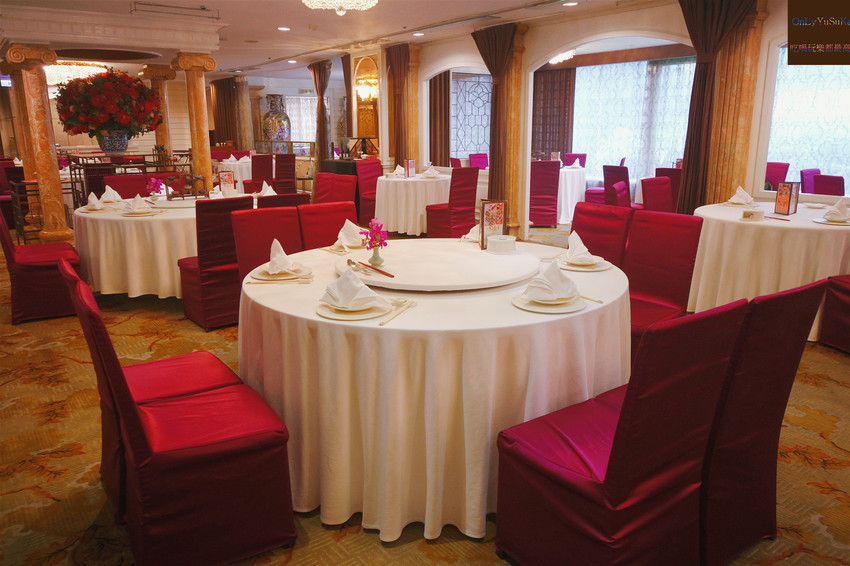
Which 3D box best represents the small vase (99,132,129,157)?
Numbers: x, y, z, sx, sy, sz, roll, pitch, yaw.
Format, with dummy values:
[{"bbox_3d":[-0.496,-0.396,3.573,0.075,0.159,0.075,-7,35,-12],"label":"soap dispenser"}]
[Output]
[{"bbox_3d":[-4.285,-1.936,8.779,0.390,0.360,0.390,-7,15,-25],"label":"small vase"}]

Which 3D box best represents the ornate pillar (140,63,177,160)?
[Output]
[{"bbox_3d":[-4.434,-2.422,10.873,0.600,2.460,0.550,-11,17,-36],"label":"ornate pillar"}]

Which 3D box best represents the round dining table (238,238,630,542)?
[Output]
[{"bbox_3d":[0.057,0.313,3.203,1.950,0.770,1.950,-1,14,0],"label":"round dining table"}]

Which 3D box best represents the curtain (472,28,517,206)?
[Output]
[{"bbox_3d":[0.848,-1.738,7.812,0.600,2.620,0.200,11,18,41],"label":"curtain"}]

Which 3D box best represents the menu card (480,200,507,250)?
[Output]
[{"bbox_3d":[0.332,-0.317,3.401,0.143,0.251,0.118,-8,15,-27],"label":"menu card"}]

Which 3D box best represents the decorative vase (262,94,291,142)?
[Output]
[{"bbox_3d":[-3.360,-3.564,14.456,0.620,1.420,0.620,-4,15,-14],"label":"decorative vase"}]

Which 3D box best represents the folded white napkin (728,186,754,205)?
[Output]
[{"bbox_3d":[2.661,-0.751,5.347,0.184,0.138,0.133,-6,15,-21],"label":"folded white napkin"}]

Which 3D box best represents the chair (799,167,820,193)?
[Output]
[{"bbox_3d":[4.227,-0.691,6.688,0.448,0.959,0.538,-12,17,-38],"label":"chair"}]

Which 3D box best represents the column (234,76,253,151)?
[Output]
[{"bbox_3d":[-3.611,-2.903,12.868,0.320,2.500,0.320,-5,14,-18],"label":"column"}]

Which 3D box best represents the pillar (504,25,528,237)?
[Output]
[{"bbox_3d":[1.129,-1.895,8.265,0.307,2.634,0.461,-10,17,-35],"label":"pillar"}]

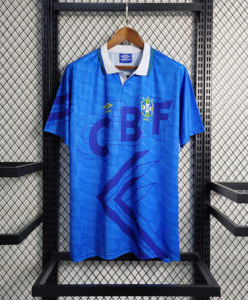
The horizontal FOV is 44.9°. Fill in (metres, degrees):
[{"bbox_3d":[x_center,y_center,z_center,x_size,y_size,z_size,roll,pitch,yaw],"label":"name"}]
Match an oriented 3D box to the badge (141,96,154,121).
[{"bbox_3d":[0.086,-0.148,1.080,0.049,0.086,0.006,0,-5,0],"label":"badge"}]

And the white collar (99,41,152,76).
[{"bbox_3d":[0.007,-0.332,1.100,0.195,0.125,0.090,0,0,0],"label":"white collar"}]

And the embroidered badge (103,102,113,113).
[{"bbox_3d":[-0.057,-0.151,1.080,0.037,0.038,0.005,0,-5,0],"label":"embroidered badge"}]

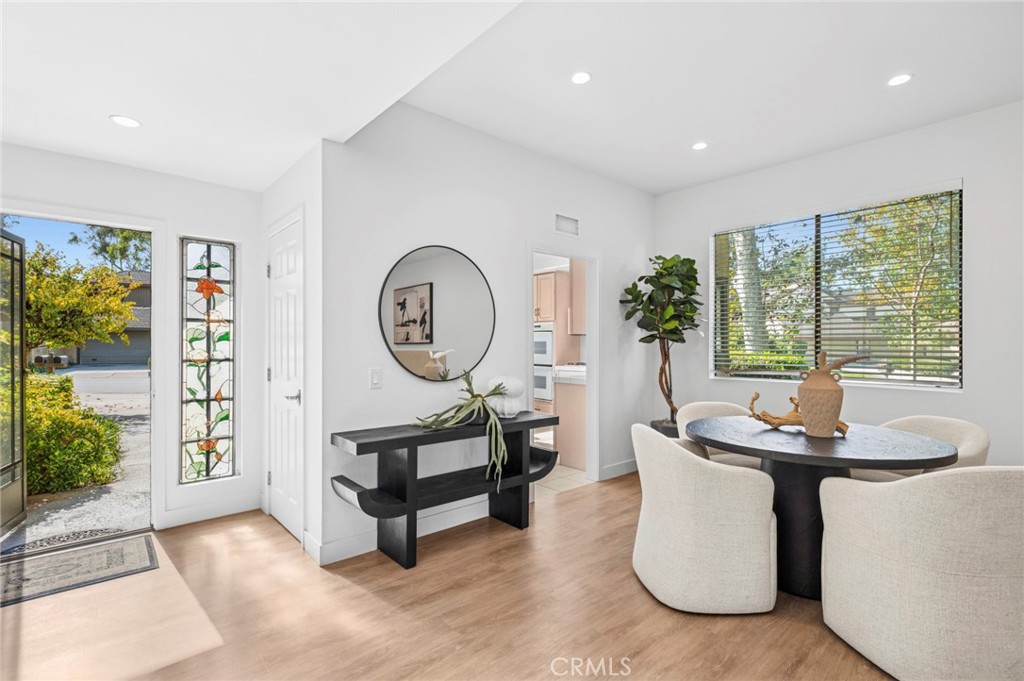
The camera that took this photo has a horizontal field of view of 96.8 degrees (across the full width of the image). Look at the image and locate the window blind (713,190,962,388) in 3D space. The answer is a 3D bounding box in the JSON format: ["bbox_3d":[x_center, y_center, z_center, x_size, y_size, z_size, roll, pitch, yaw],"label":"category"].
[{"bbox_3d":[2.514,-0.345,3.729,0.060,1.360,1.690,0,0,-43],"label":"window blind"}]

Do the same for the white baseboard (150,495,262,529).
[{"bbox_3d":[-2.182,1.233,3.306,0.635,0.110,0.018,0,0,-40],"label":"white baseboard"}]

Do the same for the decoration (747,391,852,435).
[{"bbox_3d":[1.655,0.416,2.625,0.200,0.200,0.490,0,0,-38],"label":"decoration"}]

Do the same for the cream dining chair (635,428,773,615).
[{"bbox_3d":[0.980,0.880,2.445,0.615,0.810,0.610,0,0,-6],"label":"cream dining chair"}]

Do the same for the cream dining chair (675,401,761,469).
[{"bbox_3d":[1.545,0.887,3.240,0.610,0.820,0.620,0,0,-12],"label":"cream dining chair"}]

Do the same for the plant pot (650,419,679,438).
[{"bbox_3d":[1.530,1.039,4.250,0.420,0.520,0.420,0,0,20],"label":"plant pot"}]

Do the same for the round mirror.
[{"bbox_3d":[-0.475,-0.180,3.100,0.913,0.913,0.025,0,0,-40],"label":"round mirror"}]

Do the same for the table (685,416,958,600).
[{"bbox_3d":[1.626,0.901,2.534,1.210,0.770,1.210,0,0,-8],"label":"table"}]

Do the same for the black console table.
[{"bbox_3d":[-0.346,0.925,3.002,1.500,0.745,0.360,0,0,-39],"label":"black console table"}]

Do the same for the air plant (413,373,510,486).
[{"bbox_3d":[-0.318,0.587,2.935,0.580,0.740,0.340,0,0,-40],"label":"air plant"}]

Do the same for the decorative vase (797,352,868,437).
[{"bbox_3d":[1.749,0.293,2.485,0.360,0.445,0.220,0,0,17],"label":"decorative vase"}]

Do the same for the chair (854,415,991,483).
[{"bbox_3d":[2.380,0.886,2.790,0.620,0.820,0.610,0,0,-17],"label":"chair"}]

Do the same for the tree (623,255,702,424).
[{"bbox_3d":[1.385,-0.021,4.200,0.710,1.570,0.660,0,0,18],"label":"tree"}]

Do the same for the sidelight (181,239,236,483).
[{"bbox_3d":[-2.247,0.149,3.363,0.345,1.765,0.050,0,0,-40],"label":"sidelight"}]

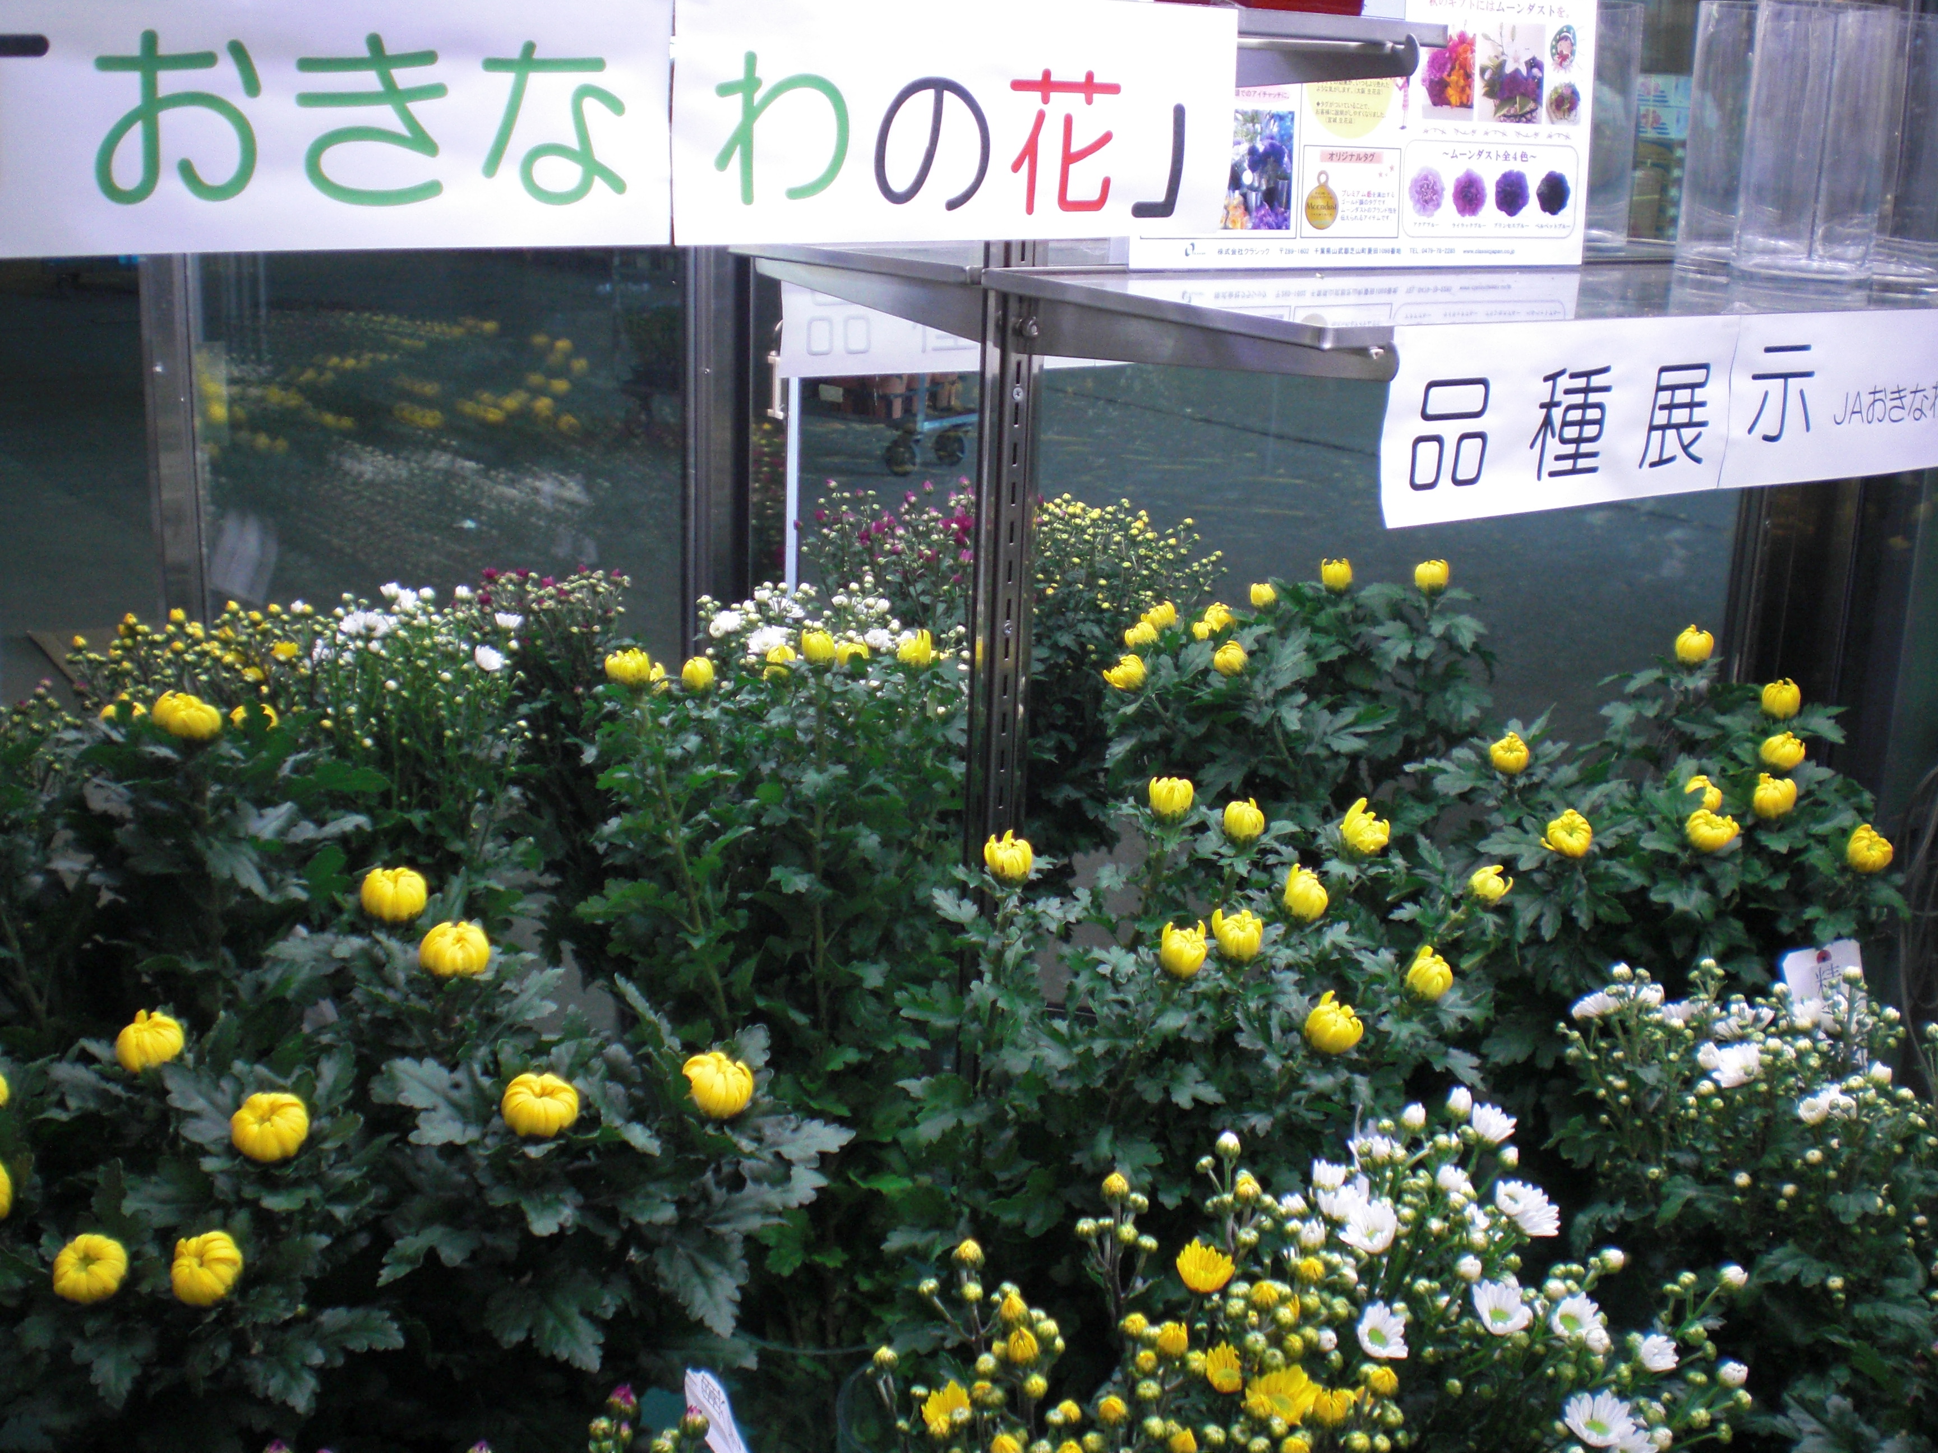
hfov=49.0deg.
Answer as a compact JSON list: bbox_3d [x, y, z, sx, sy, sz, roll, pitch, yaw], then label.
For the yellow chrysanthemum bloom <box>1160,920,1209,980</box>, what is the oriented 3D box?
[{"bbox_3d":[0.111,0.116,1.105,0.026,0.030,0.026,4,16,6],"label":"yellow chrysanthemum bloom"}]

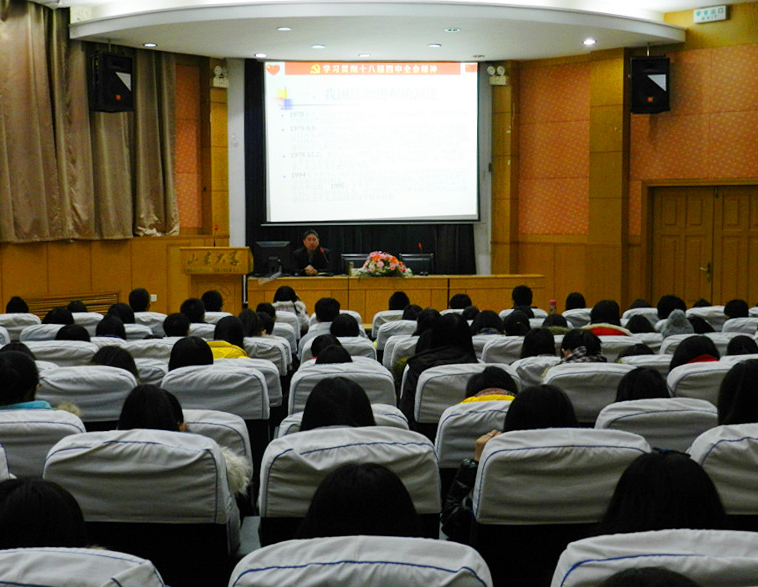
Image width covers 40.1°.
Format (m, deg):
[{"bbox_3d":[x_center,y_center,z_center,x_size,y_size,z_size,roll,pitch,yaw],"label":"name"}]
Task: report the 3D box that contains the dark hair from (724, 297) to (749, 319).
[{"bbox_3d":[2.886,0.149,8.398,0.195,0.210,0.210,0,4,-3],"label":"dark hair"}]

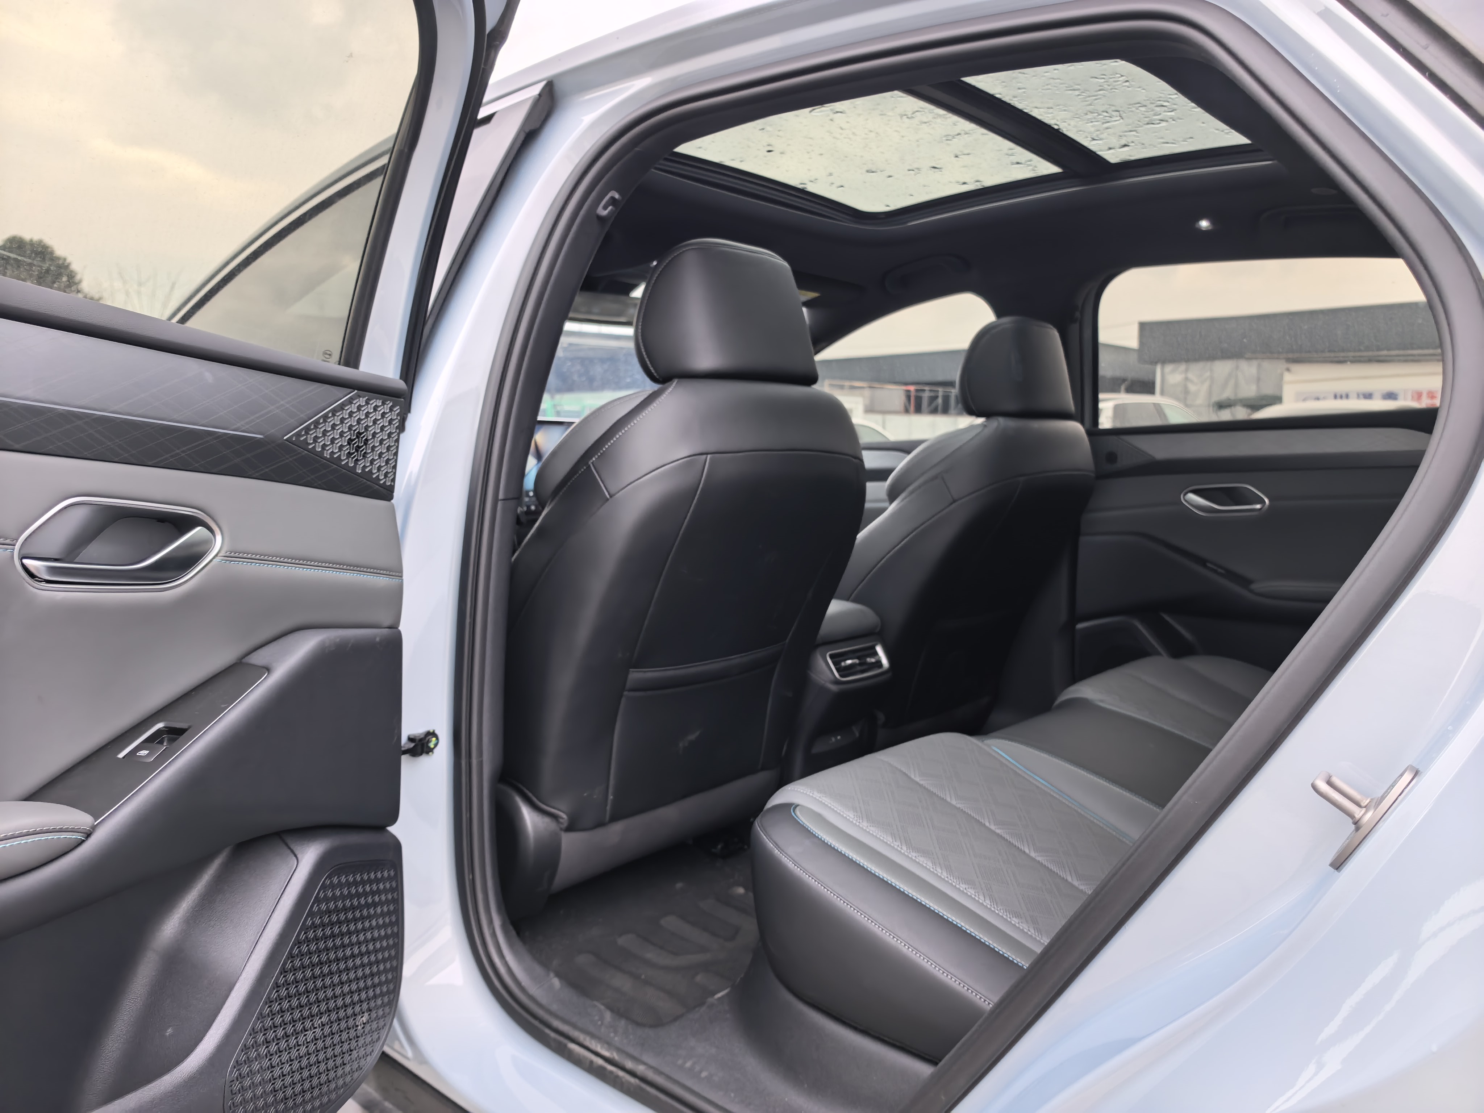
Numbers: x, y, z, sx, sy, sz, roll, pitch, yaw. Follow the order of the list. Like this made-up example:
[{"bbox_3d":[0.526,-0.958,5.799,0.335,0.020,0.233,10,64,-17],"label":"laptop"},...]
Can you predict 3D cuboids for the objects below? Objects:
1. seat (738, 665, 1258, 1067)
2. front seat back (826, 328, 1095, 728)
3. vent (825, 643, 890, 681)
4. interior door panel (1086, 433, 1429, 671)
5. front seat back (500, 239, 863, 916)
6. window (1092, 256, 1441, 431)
[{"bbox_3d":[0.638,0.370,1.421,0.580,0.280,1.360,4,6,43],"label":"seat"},{"bbox_3d":[0.422,-0.035,2.099,0.320,0.880,0.520,22,18,40],"label":"front seat back"},{"bbox_3d":[0.199,0.185,1.824,0.145,0.060,0.035,-5,-20,-47],"label":"vent"},{"bbox_3d":[1.050,0.067,1.958,0.820,0.620,0.120,4,6,43],"label":"interior door panel"},{"bbox_3d":[-0.119,0.015,1.594,0.330,0.930,0.530,22,18,40],"label":"front seat back"},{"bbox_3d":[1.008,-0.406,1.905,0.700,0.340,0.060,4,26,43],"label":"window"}]

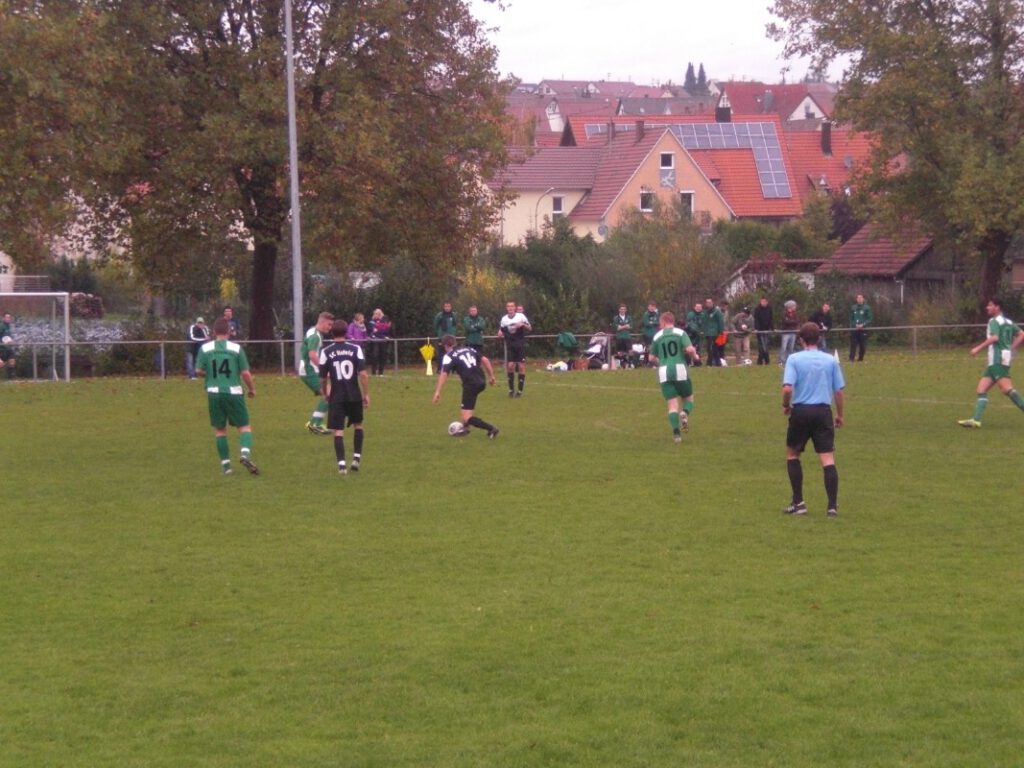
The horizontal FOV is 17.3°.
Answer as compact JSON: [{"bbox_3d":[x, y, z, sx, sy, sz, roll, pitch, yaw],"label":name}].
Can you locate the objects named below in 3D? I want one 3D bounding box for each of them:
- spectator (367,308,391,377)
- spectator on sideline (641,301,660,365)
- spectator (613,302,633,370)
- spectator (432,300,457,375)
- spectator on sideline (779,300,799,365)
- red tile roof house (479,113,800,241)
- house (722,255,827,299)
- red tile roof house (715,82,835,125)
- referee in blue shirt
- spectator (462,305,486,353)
[{"bbox_3d":[-3.411,-1.061,86.500,0.600,1.737,0.500,-1,2,-11],"label":"spectator"},{"bbox_3d":[3.673,-1.317,88.800,0.500,1.730,0.380,-1,2,6],"label":"spectator on sideline"},{"bbox_3d":[2.946,-1.254,89.500,0.530,1.701,0.380,0,2,3],"label":"spectator"},{"bbox_3d":[-1.728,-1.187,87.000,0.570,1.810,0.380,-1,2,0],"label":"spectator"},{"bbox_3d":[7.286,-1.355,88.700,0.500,1.710,0.380,-1,2,0],"label":"spectator on sideline"},{"bbox_3d":[9.431,-13.646,233.000,18.000,10.300,14.500,-2,2,-20],"label":"red tile roof house"},{"bbox_3d":[10.392,-3.609,133.000,4.400,2.900,4.200,-1,2,-3],"label":"house"},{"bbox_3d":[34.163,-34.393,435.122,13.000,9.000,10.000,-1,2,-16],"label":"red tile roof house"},{"bbox_3d":[2.776,0.325,31.100,0.560,1.774,0.400,-1,2,-10],"label":"referee in blue shirt"},{"bbox_3d":[-0.960,-1.176,88.000,0.560,1.777,0.380,-1,2,2],"label":"spectator"}]

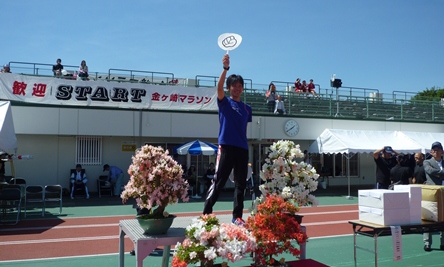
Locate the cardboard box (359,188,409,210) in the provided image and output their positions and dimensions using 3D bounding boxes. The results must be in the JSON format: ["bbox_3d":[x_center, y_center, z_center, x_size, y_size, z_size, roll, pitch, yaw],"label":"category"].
[{"bbox_3d":[2.165,0.879,5.649,0.410,0.205,0.440,1,-2,-22],"label":"cardboard box"}]

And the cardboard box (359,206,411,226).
[{"bbox_3d":[2.163,1.083,5.643,0.410,0.205,0.440,1,-2,-22],"label":"cardboard box"}]

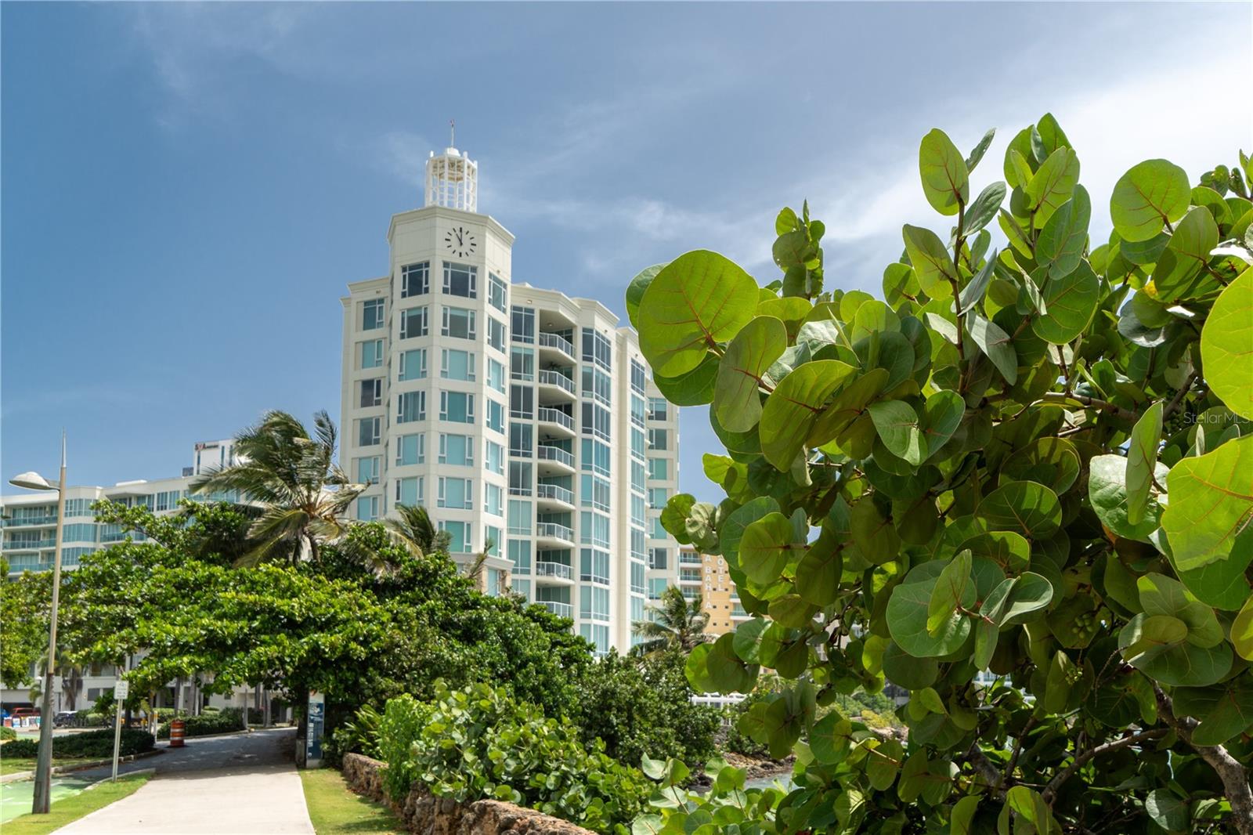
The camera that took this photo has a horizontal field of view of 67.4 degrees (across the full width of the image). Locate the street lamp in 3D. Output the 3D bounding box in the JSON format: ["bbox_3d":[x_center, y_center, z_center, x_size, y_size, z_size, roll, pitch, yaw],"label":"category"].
[{"bbox_3d":[-8.573,3.011,13.700,0.750,5.450,0.400,4,-10,-23],"label":"street lamp"}]

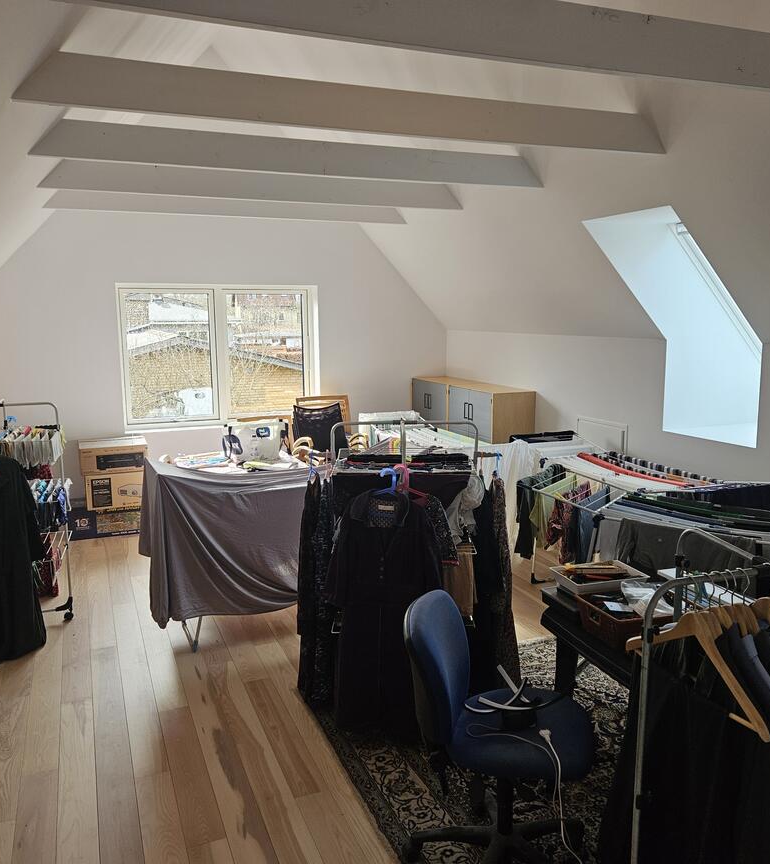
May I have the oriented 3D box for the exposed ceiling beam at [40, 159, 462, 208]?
[{"bbox_3d":[-0.741,-1.614,5.032,2.834,0.172,0.045,-4,9,-21],"label":"exposed ceiling beam"}]

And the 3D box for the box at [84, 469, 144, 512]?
[{"bbox_3d":[-2.071,0.403,5.978,0.470,0.272,0.390,-4,9,-21],"label":"box"}]

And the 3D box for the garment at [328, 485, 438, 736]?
[{"bbox_3d":[-0.004,0.737,3.078,0.461,1.043,0.180,0,9,1],"label":"garment"}]

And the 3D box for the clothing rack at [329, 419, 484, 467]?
[{"bbox_3d":[0.093,0.583,3.488,0.680,1.260,0.640,0,9,1],"label":"clothing rack"}]

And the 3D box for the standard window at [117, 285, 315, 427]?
[{"bbox_3d":[-1.473,-0.701,6.943,1.750,1.230,0.140,-4,9,-21],"label":"standard window"}]

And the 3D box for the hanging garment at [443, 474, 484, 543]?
[{"bbox_3d":[0.329,0.317,3.170,0.180,0.300,0.130,0,9,1],"label":"hanging garment"}]

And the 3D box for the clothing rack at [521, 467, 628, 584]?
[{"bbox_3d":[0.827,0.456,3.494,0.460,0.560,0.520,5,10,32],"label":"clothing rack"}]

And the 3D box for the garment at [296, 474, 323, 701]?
[{"bbox_3d":[-0.342,0.672,3.507,0.120,0.974,0.420,0,9,1],"label":"garment"}]

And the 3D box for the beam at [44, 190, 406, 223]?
[{"bbox_3d":[-1.119,-1.748,5.916,2.809,0.172,0.045,-4,9,-21],"label":"beam"}]

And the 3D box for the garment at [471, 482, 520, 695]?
[{"bbox_3d":[0.462,0.651,3.323,0.200,0.940,0.400,-1,9,-3],"label":"garment"}]

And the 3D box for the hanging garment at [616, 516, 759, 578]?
[{"bbox_3d":[1.139,0.526,2.926,0.495,0.330,0.090,5,11,33],"label":"hanging garment"}]

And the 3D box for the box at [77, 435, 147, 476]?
[{"bbox_3d":[-2.119,0.182,5.971,0.480,0.197,0.410,-4,9,-21],"label":"box"}]

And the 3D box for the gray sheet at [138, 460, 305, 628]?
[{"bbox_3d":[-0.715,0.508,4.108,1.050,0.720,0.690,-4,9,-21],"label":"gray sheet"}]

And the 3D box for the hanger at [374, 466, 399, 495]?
[{"bbox_3d":[0.014,0.229,2.999,0.380,0.200,0.015,0,9,1],"label":"hanger"}]

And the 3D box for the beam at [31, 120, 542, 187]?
[{"bbox_3d":[-0.363,-1.473,4.106,2.834,0.172,0.045,-4,9,-21],"label":"beam"}]

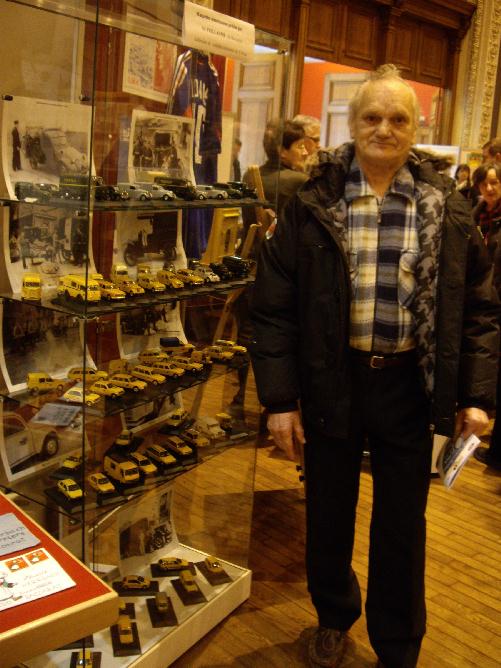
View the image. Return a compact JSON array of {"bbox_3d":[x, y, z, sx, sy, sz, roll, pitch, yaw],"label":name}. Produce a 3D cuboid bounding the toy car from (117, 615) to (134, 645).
[{"bbox_3d":[-0.341,0.812,2.015,0.036,0.037,0.086,0,14,-15],"label":"toy car"}]

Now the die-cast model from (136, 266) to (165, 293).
[{"bbox_3d":[-0.242,-0.125,1.798,0.035,0.035,0.086,-6,16,-36],"label":"die-cast model"}]

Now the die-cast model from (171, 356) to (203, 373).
[{"bbox_3d":[-0.187,0.080,2.143,0.095,0.033,0.037,14,16,35],"label":"die-cast model"}]

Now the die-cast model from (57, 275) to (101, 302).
[{"bbox_3d":[-0.379,-0.101,1.621,0.102,0.050,0.044,16,18,42],"label":"die-cast model"}]

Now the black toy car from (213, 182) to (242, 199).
[{"bbox_3d":[-0.070,-0.420,2.160,0.090,0.040,0.038,10,14,23],"label":"black toy car"}]

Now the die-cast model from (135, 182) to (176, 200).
[{"bbox_3d":[-0.230,-0.346,1.780,0.088,0.037,0.036,12,15,30],"label":"die-cast model"}]

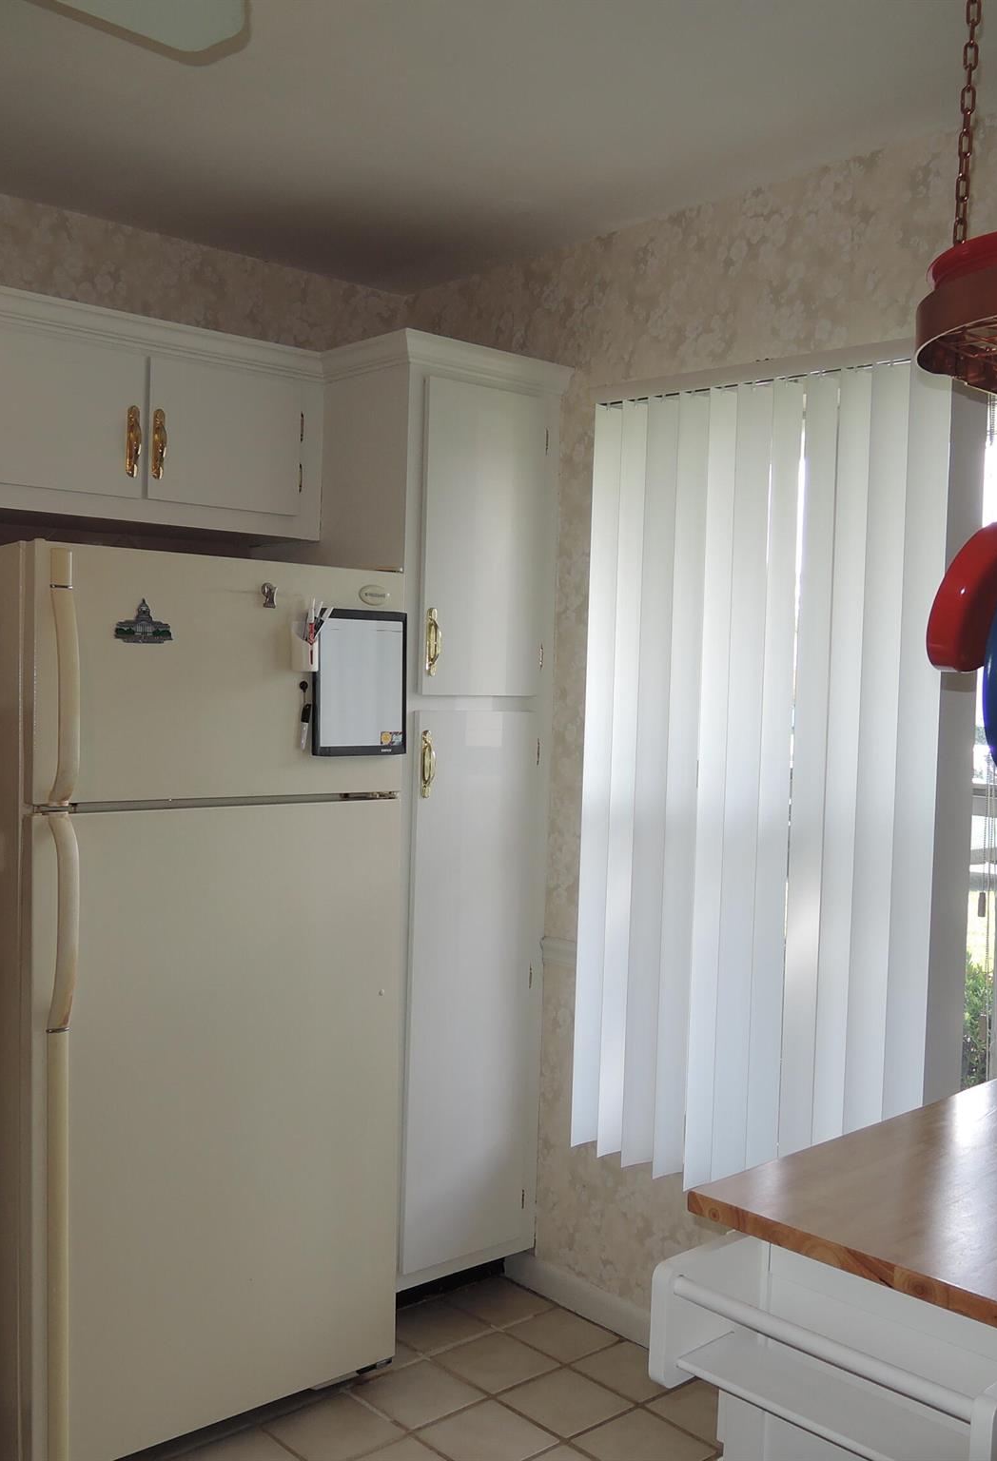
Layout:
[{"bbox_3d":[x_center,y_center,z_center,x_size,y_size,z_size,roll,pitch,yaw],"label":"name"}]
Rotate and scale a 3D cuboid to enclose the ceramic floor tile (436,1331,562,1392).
[{"bbox_3d":[-0.005,1.346,2.870,0.200,0.010,0.200,0,2,-42],"label":"ceramic floor tile"}]

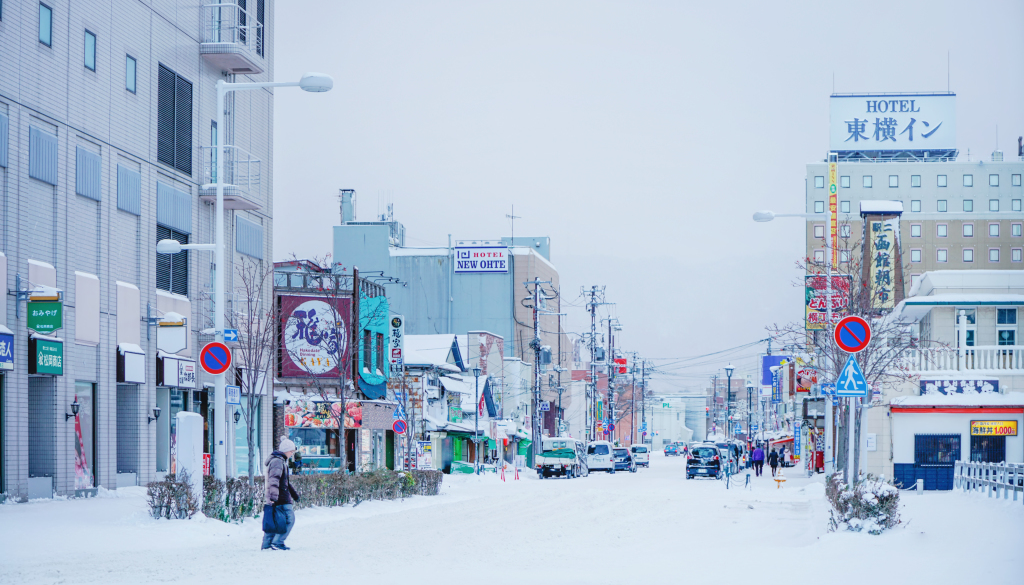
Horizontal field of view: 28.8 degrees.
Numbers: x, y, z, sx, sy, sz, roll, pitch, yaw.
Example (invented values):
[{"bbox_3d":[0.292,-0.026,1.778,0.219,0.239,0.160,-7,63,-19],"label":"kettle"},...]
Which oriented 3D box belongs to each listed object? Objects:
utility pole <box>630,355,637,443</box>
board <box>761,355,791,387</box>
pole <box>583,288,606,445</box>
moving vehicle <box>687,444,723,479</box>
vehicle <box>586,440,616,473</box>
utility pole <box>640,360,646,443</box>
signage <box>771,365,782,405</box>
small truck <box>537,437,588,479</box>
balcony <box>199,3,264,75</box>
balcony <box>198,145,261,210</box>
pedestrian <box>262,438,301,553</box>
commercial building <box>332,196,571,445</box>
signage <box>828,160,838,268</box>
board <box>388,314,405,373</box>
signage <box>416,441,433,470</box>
[{"bbox_3d":[11.937,11.156,194.605,0.600,10.200,0.500,0,-4,7],"label":"utility pole"},{"bbox_3d":[21.610,6.467,163.000,2.500,2.650,0.300,0,-4,7],"label":"board"},{"bbox_3d":[6.164,6.128,149.489,1.800,13.200,0.700,0,-4,7],"label":"pole"},{"bbox_3d":[9.503,8.367,98.300,1.670,1.600,3.700,0,-4,7],"label":"moving vehicle"},{"bbox_3d":[5.883,10.676,128.851,1.700,2.020,4.600,-1,-4,7],"label":"vehicle"},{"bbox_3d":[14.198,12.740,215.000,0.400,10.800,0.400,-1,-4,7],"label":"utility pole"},{"bbox_3d":[17.268,6.071,130.000,0.600,2.550,0.250,-1,-4,7],"label":"signage"},{"bbox_3d":[2.383,7.968,95.300,1.770,1.970,4.800,0,-4,7],"label":"small truck"},{"bbox_3d":[-9.248,-8.417,65.918,1.270,1.650,3.100,0,-4,7],"label":"balcony"},{"bbox_3d":[-8.819,-3.621,62.691,1.180,1.600,2.900,-1,-4,7],"label":"balcony"},{"bbox_3d":[-3.519,3.076,30.400,0.500,1.690,0.500,-1,-5,13],"label":"pedestrian"},{"bbox_3d":[-3.395,4.367,141.030,11.400,16.200,34.000,-1,-4,7],"label":"commercial building"},{"bbox_3d":[36.188,-8.887,224.000,1.100,12.400,0.350,0,-4,5],"label":"signage"},{"bbox_3d":[-4.802,2.147,83.000,0.620,2.450,0.250,-1,-4,7],"label":"board"},{"bbox_3d":[-4.218,7.882,96.000,0.720,1.420,0.100,0,-4,-4],"label":"signage"}]

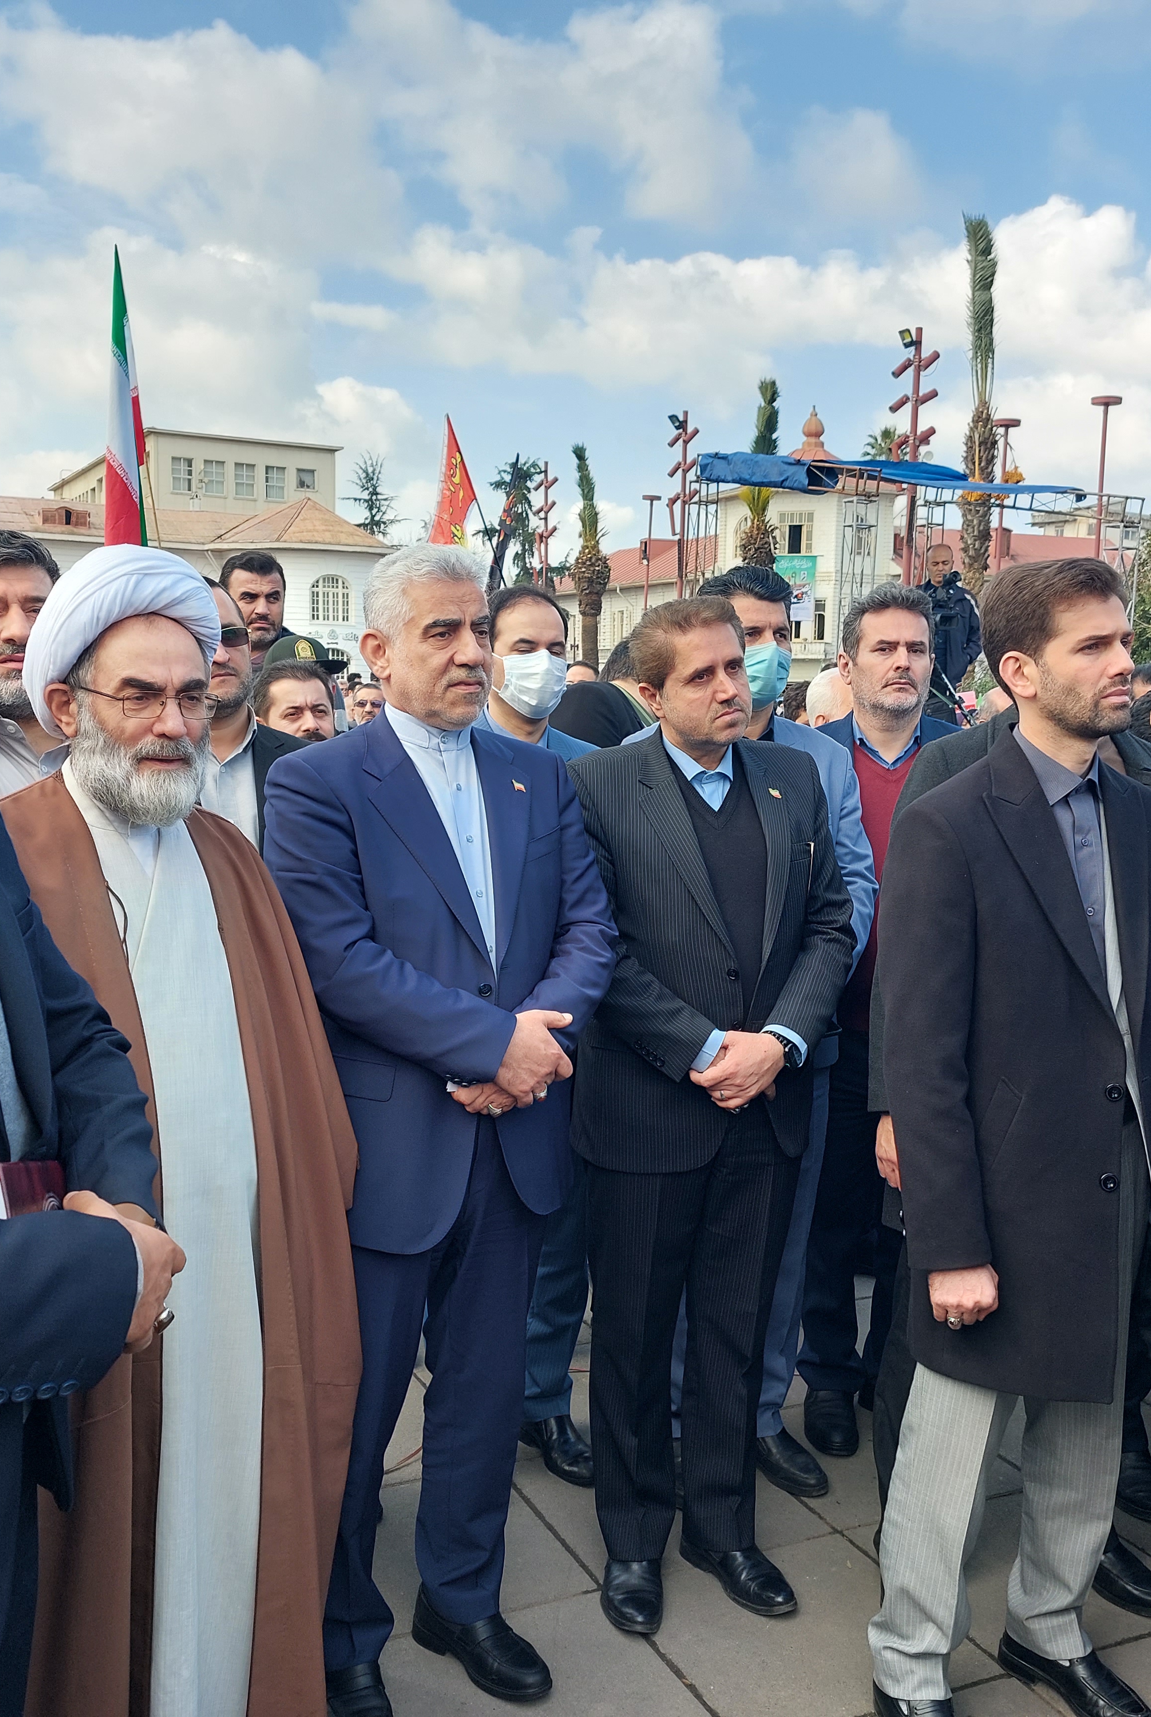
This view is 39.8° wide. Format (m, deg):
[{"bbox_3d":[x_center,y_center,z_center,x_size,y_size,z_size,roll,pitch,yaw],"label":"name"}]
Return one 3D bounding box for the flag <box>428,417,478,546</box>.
[{"bbox_3d":[-0.772,-2.304,10.000,0.380,0.950,0.200,0,8,-6],"label":"flag"}]

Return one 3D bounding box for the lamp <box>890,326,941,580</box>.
[{"bbox_3d":[7.486,-7.610,35.657,1.100,8.290,0.700,3,9,15],"label":"lamp"}]

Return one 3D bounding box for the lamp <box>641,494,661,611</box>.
[{"bbox_3d":[1.860,-6.181,41.077,0.490,6.400,0.490,-1,7,-21],"label":"lamp"}]

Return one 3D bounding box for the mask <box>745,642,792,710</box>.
[{"bbox_3d":[0.345,-0.335,2.930,0.150,0.130,0.095,-2,7,-26],"label":"mask"}]

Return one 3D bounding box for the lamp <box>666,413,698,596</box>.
[{"bbox_3d":[2.641,-7.114,40.613,0.850,8.400,0.420,-1,7,-20],"label":"lamp"}]

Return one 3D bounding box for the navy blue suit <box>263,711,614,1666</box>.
[{"bbox_3d":[-0.201,0.533,2.401,0.550,1.480,0.340,-3,8,-34],"label":"navy blue suit"}]

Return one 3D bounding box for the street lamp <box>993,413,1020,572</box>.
[{"bbox_3d":[7.512,-4.597,28.352,0.490,6.400,0.490,-1,7,-21],"label":"street lamp"}]

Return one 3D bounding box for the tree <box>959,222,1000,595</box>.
[{"bbox_3d":[6.804,-6.116,27.329,0.680,9.600,0.680,-1,7,-21],"label":"tree"}]

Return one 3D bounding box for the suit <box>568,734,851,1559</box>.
[{"bbox_3d":[0.226,0.519,2.696,0.510,1.470,0.350,-1,9,-16],"label":"suit"}]

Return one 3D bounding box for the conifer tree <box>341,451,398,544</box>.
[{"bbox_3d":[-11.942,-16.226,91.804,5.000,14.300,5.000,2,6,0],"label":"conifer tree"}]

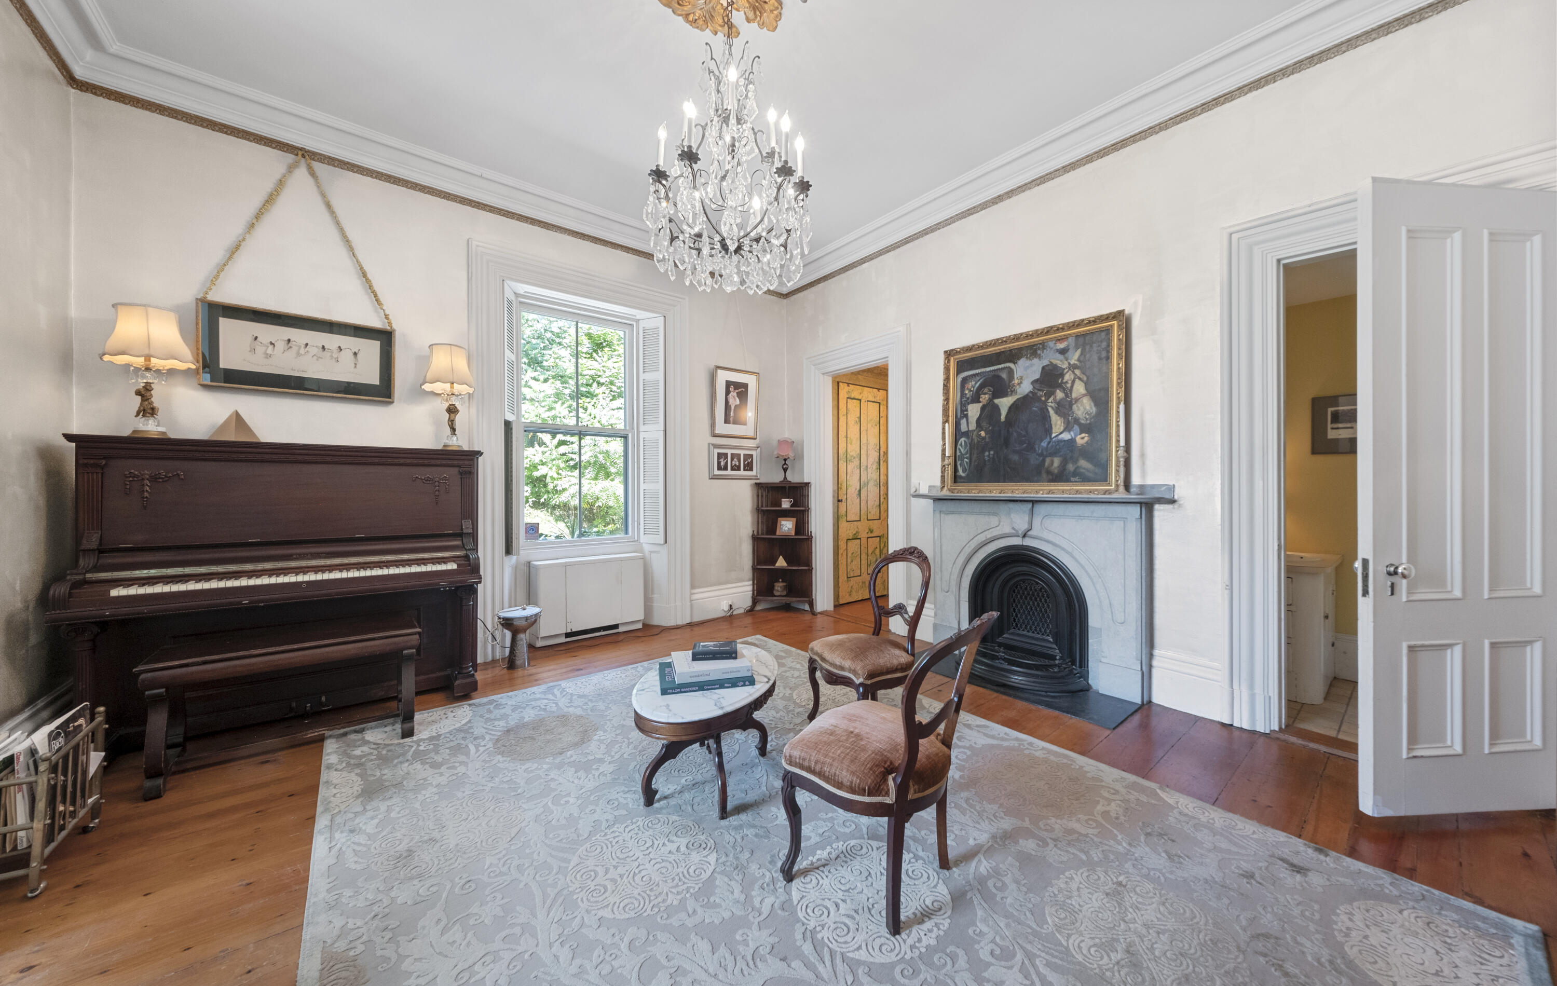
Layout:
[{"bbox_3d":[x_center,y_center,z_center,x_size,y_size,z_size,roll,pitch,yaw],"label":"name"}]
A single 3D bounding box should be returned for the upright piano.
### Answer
[{"bbox_3d":[-2.447,0.449,2.729,1.554,1.390,0.650,0,0,-39],"label":"upright piano"}]

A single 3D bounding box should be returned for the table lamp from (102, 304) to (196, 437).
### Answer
[{"bbox_3d":[-3.000,-0.564,2.478,0.285,0.630,0.285,0,0,-39],"label":"table lamp"}]

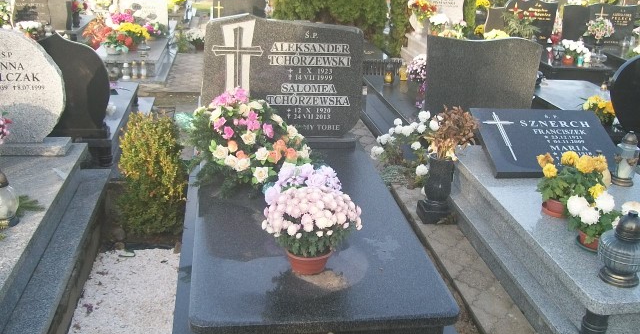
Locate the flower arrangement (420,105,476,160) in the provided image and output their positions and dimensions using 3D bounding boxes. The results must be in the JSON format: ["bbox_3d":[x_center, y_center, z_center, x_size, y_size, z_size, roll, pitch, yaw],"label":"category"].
[{"bbox_3d":[0.749,-0.201,3.880,0.300,0.280,0.280,0,19,-9],"label":"flower arrangement"}]

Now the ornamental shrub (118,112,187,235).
[{"bbox_3d":[-0.866,0.011,3.444,0.345,0.620,0.335,0,20,-9],"label":"ornamental shrub"}]

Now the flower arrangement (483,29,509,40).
[{"bbox_3d":[1.798,-1.297,6.856,0.280,0.230,0.270,0,20,-9],"label":"flower arrangement"}]

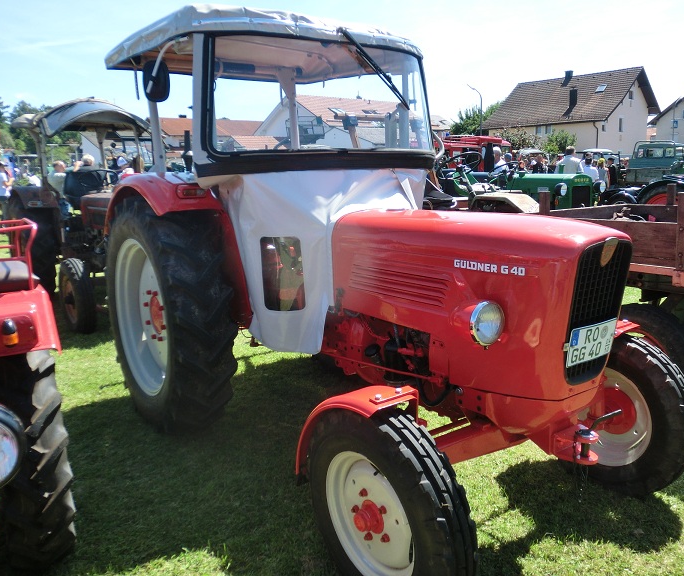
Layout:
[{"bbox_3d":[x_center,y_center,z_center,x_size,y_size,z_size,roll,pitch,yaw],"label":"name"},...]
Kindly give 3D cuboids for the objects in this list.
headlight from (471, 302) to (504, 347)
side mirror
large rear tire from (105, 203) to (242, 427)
[{"bbox_3d":[0.473,0.116,2.101,0.152,0.155,0.090,-9,13,-35],"label":"headlight"},{"bbox_3d":[-0.881,-0.981,2.951,0.140,0.205,0.060,-9,13,-35],"label":"side mirror"},{"bbox_3d":[-1.064,0.169,3.740,0.320,1.380,1.380,-9,13,-35],"label":"large rear tire"}]

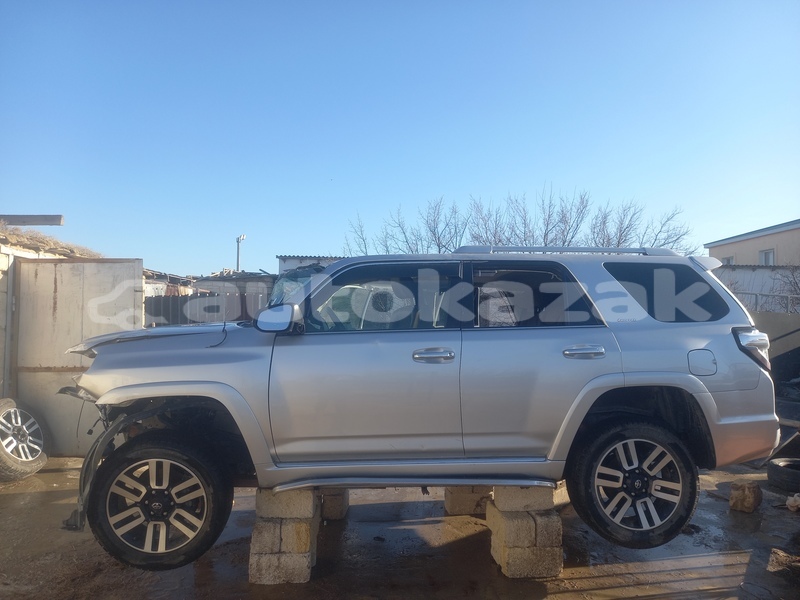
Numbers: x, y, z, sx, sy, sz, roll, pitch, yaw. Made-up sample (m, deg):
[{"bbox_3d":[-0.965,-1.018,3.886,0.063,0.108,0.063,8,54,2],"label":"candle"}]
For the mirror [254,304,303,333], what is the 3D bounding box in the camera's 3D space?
[{"bbox_3d":[-0.664,0.101,3.150,0.262,0.155,0.140,1,0,-9],"label":"mirror"}]

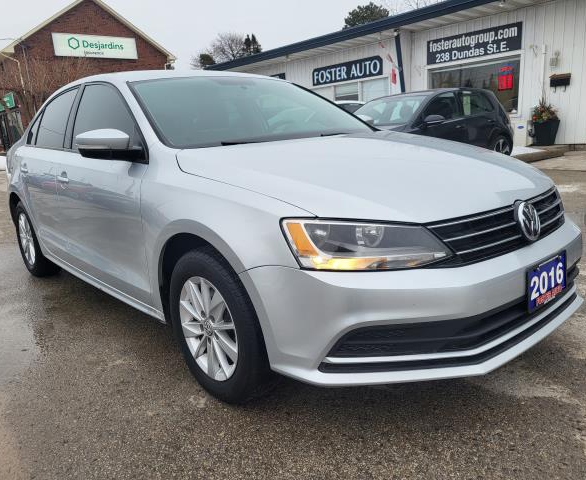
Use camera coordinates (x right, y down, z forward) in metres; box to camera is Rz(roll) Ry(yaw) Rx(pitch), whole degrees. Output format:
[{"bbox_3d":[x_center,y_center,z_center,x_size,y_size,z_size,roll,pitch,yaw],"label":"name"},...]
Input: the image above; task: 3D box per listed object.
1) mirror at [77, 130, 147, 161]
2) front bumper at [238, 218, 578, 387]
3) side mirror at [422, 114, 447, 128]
[{"bbox_3d":[-0.830,-0.418,2.167,0.245,0.165,0.190,-14,17,-40],"label":"mirror"},{"bbox_3d":[0.690,0.161,2.008,1.770,0.440,0.670,-14,17,-40],"label":"front bumper"},{"bbox_3d":[2.085,-1.759,7.136,0.190,0.160,0.240,-13,16,-33],"label":"side mirror"}]

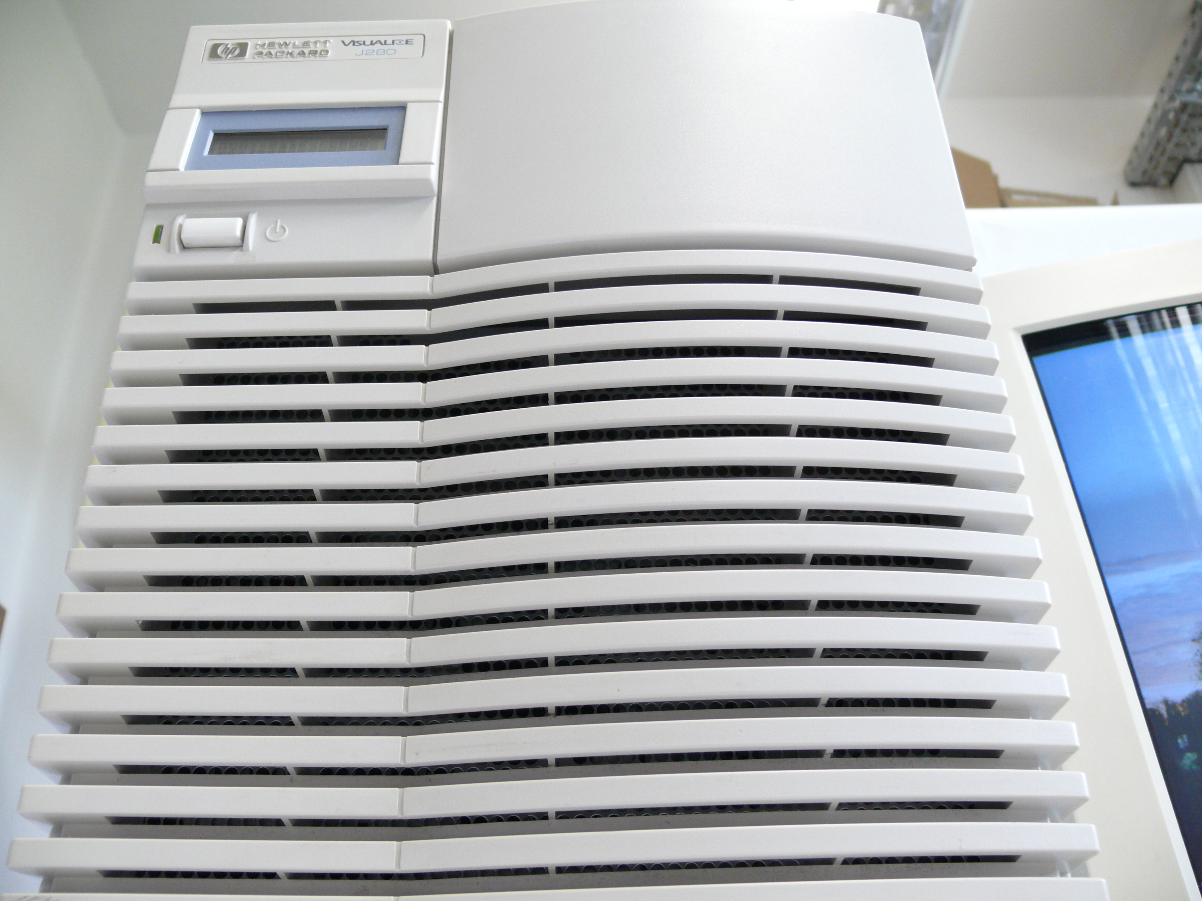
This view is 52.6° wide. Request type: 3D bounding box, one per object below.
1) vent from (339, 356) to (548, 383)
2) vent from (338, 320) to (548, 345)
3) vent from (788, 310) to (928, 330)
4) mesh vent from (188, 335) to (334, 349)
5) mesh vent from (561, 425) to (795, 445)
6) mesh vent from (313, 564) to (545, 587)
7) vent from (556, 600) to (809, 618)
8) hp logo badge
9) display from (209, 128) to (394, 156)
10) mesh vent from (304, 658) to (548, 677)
[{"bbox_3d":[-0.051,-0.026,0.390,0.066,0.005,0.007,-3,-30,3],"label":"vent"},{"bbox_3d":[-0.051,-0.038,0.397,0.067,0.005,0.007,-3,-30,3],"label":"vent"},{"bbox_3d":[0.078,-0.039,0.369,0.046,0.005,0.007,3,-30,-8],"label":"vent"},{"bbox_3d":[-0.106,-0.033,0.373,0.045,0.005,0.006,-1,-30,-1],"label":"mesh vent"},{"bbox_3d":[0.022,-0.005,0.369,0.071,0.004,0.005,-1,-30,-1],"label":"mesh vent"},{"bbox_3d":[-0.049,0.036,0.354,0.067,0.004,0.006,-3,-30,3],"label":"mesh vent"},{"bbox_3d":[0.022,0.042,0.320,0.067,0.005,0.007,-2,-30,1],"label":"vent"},{"bbox_3d":[-0.143,-0.153,0.465,0.015,0.009,0.002,-1,-30,-1],"label":"hp logo badge"},{"bbox_3d":[-0.105,-0.107,0.412,0.062,0.013,0.005,-1,-36,-1],"label":"display"},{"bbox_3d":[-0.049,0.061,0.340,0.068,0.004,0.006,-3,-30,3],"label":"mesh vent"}]

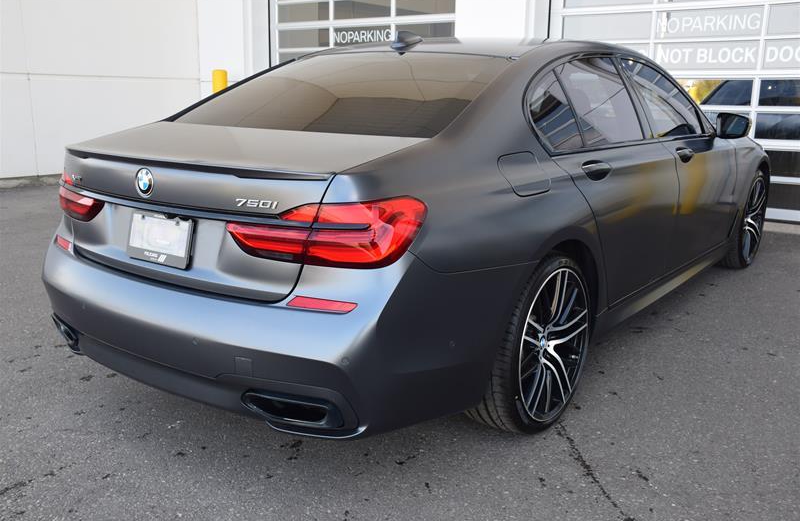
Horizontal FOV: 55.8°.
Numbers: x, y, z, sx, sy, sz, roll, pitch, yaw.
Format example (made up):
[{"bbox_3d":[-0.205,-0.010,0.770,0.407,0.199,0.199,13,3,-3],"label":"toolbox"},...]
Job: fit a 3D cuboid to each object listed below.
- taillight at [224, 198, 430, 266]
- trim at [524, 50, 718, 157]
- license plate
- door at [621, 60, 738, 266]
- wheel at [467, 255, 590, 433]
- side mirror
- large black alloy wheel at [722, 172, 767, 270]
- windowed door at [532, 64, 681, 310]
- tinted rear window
[{"bbox_3d":[-0.211,-0.094,2.226,0.600,0.215,0.260,10,17,36],"label":"taillight"},{"bbox_3d":[1.119,-0.774,3.659,0.250,0.440,2.300,10,17,36],"label":"trim"},{"bbox_3d":[-0.794,-0.061,2.500,0.320,0.170,0.030,10,5,36],"label":"license plate"},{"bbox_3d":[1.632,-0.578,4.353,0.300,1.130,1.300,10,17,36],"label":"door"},{"bbox_3d":[0.486,0.300,2.943,0.280,0.710,0.710,10,17,36],"label":"wheel"},{"bbox_3d":[1.904,-0.772,4.327,0.200,0.145,0.150,10,17,36],"label":"side mirror"},{"bbox_3d":[2.369,-0.295,5.372,0.250,0.700,0.700,10,17,36],"label":"large black alloy wheel"},{"bbox_3d":[0.918,-0.361,3.426,0.300,1.140,1.450,10,17,36],"label":"windowed door"},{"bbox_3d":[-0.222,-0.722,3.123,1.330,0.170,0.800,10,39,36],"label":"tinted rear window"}]

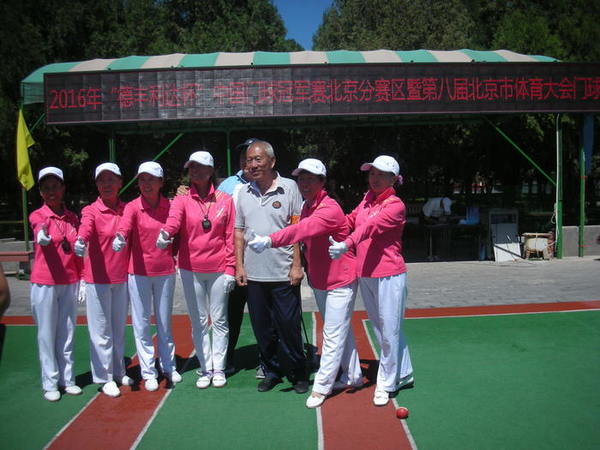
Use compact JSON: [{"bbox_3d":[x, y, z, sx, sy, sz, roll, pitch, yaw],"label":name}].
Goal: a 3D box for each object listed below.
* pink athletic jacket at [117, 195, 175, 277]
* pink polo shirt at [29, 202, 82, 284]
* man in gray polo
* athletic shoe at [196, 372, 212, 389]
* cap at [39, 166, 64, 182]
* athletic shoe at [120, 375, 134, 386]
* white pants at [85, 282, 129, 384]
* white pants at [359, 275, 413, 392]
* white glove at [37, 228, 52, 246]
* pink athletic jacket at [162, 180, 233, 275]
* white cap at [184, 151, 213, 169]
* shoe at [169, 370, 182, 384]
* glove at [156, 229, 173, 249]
[{"bbox_3d":[-1.078,0.075,4.325,0.410,0.610,0.480,-2,4,-4],"label":"pink athletic jacket"},{"bbox_3d":[-1.643,0.141,4.070,0.420,0.580,0.480,-3,5,-16],"label":"pink polo shirt"},{"bbox_3d":[-0.198,0.284,4.204,0.530,1.720,0.340,0,4,12],"label":"man in gray polo"},{"bbox_3d":[-0.695,1.125,4.492,0.090,0.090,0.245,-1,4,1],"label":"athletic shoe"},{"bbox_3d":[-1.733,-0.349,4.232,0.175,0.120,0.250,-3,4,-14],"label":"cap"},{"bbox_3d":[-1.312,1.133,4.492,0.095,0.095,0.235,-5,5,-38],"label":"athletic shoe"},{"bbox_3d":[-1.376,0.713,4.315,0.350,0.820,0.300,-2,5,-14],"label":"white pants"},{"bbox_3d":[0.587,0.689,4.120,0.360,0.870,0.440,2,5,34],"label":"white pants"},{"bbox_3d":[-1.635,0.080,3.883,0.100,0.115,0.130,-3,4,-20],"label":"white glove"},{"bbox_3d":[-0.729,0.025,4.380,0.490,0.660,0.420,-1,4,3],"label":"pink athletic jacket"},{"bbox_3d":[-0.736,-0.478,4.440,0.175,0.135,0.260,1,1,28],"label":"white cap"},{"bbox_3d":[-0.924,1.093,4.465,0.090,0.100,0.240,-3,5,-23],"label":"shoe"},{"bbox_3d":[-0.911,0.091,4.080,0.105,0.130,0.130,-1,4,6],"label":"glove"}]

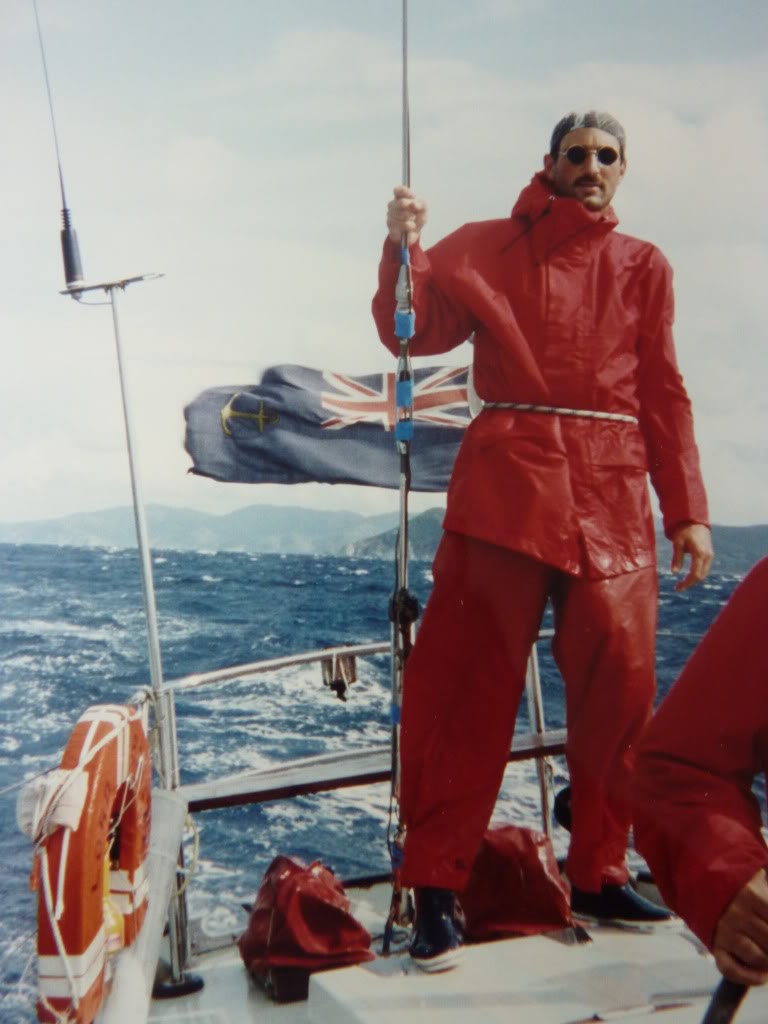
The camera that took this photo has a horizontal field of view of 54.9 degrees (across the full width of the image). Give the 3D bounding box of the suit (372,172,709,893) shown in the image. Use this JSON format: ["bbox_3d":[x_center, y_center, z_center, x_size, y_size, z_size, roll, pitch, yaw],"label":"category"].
[{"bbox_3d":[0.340,0.015,1.585,0.690,1.520,0.430,2,-3,7],"label":"suit"}]

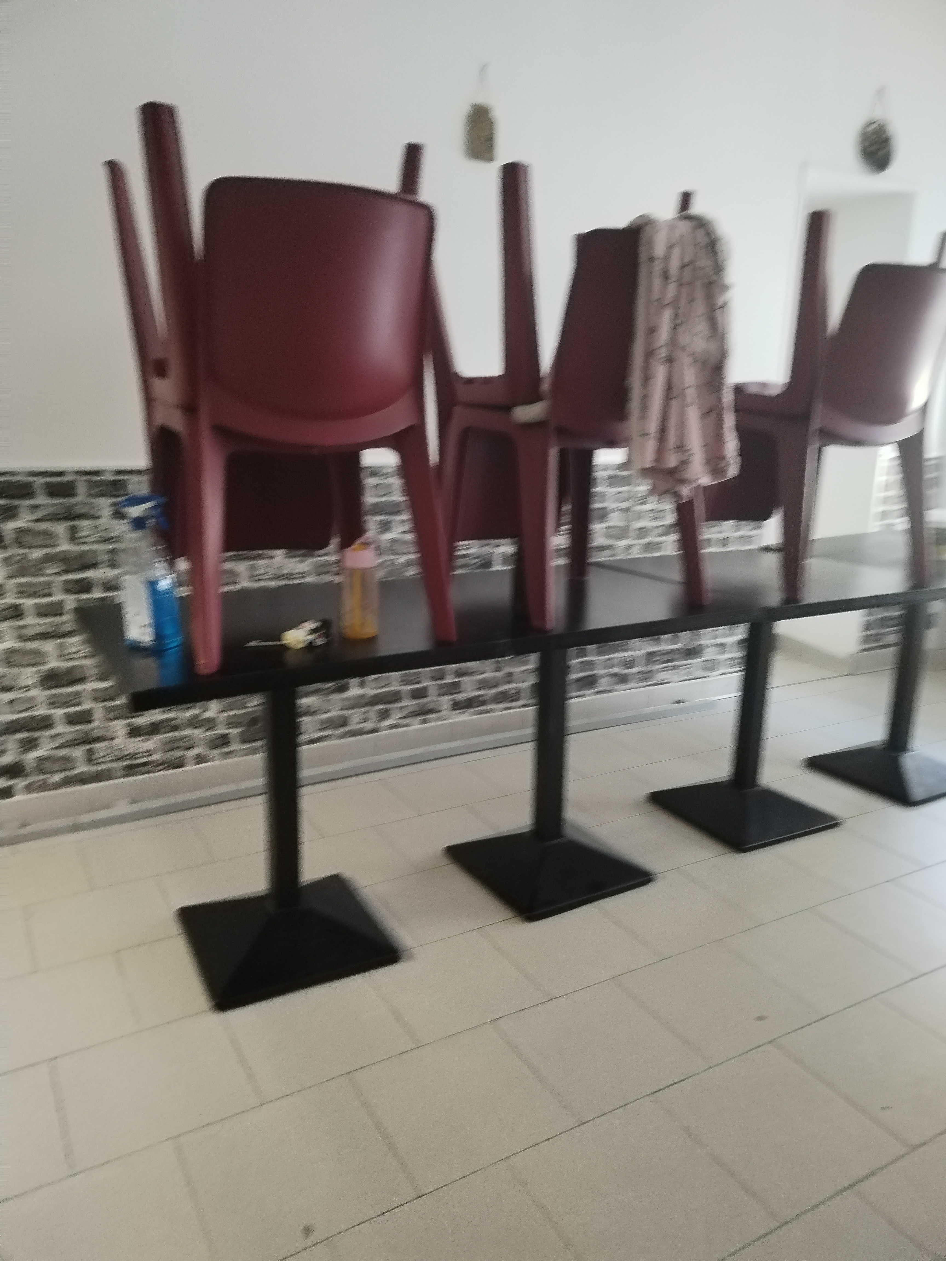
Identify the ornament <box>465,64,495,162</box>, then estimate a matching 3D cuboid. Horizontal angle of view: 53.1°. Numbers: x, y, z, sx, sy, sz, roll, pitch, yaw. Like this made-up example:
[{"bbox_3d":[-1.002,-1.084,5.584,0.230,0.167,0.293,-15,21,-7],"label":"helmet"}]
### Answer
[{"bbox_3d":[0.023,-1.559,2.862,0.084,0.255,0.025,-7,16,-29],"label":"ornament"}]

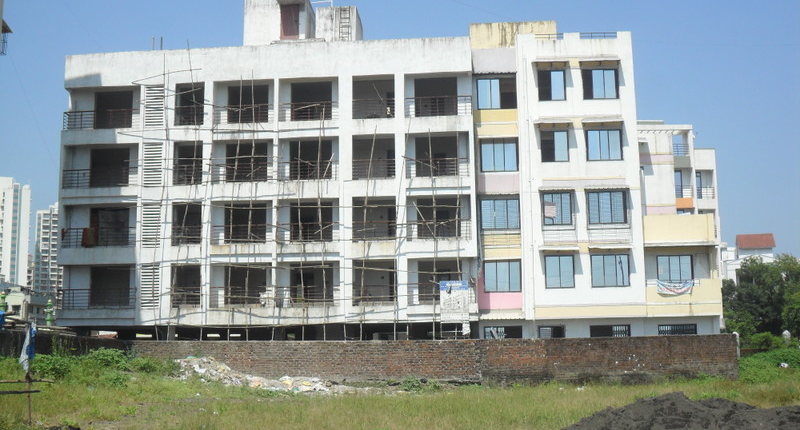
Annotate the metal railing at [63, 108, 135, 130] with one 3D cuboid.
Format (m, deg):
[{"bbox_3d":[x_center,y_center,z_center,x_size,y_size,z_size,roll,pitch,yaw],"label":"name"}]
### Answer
[{"bbox_3d":[-14.633,-4.591,50.547,3.788,0.923,1.100,-1,-9,3],"label":"metal railing"}]

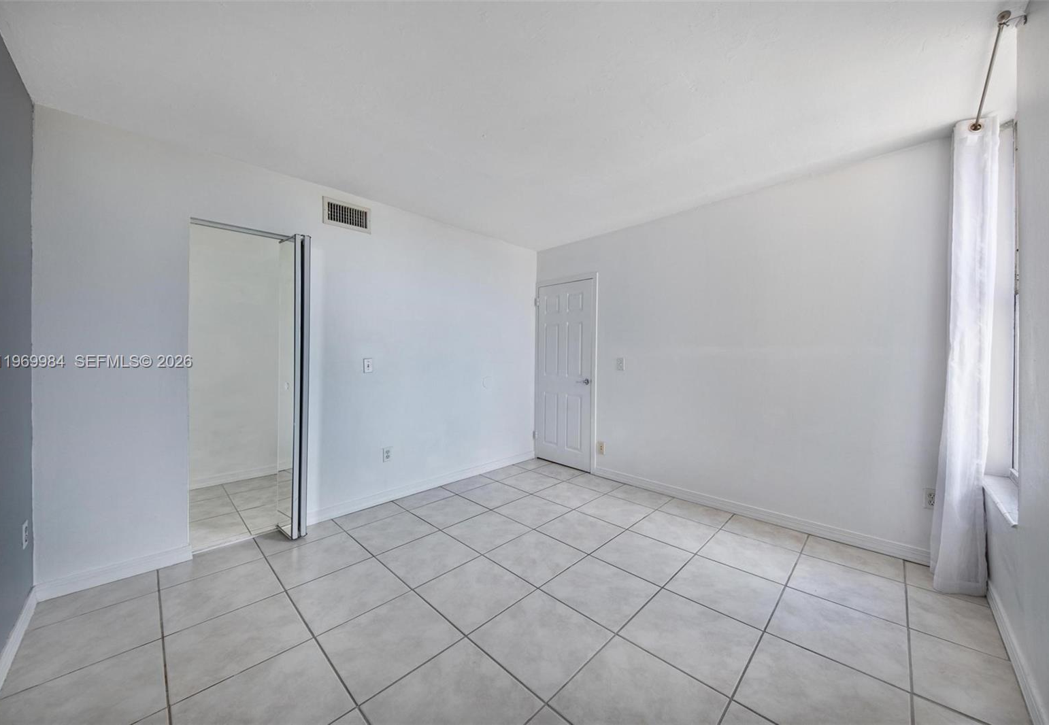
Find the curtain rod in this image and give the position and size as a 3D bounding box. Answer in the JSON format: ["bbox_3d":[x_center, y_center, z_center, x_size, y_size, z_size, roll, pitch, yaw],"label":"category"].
[{"bbox_3d":[2.061,-1.220,1.606,0.959,0.048,0.075,0,0,-43],"label":"curtain rod"}]

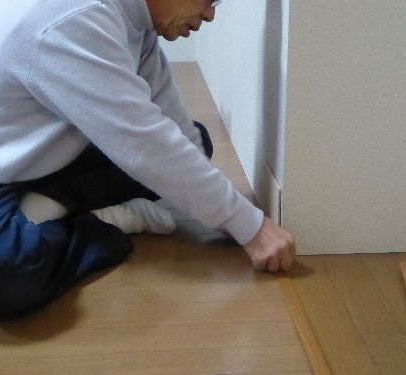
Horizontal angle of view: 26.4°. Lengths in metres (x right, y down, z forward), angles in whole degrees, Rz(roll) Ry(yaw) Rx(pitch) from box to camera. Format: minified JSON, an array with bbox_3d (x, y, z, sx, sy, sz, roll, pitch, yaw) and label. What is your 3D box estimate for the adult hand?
[{"bbox_3d":[0.118,0.097,1.628,0.092,0.092,0.090,6,20,17],"label":"adult hand"}]

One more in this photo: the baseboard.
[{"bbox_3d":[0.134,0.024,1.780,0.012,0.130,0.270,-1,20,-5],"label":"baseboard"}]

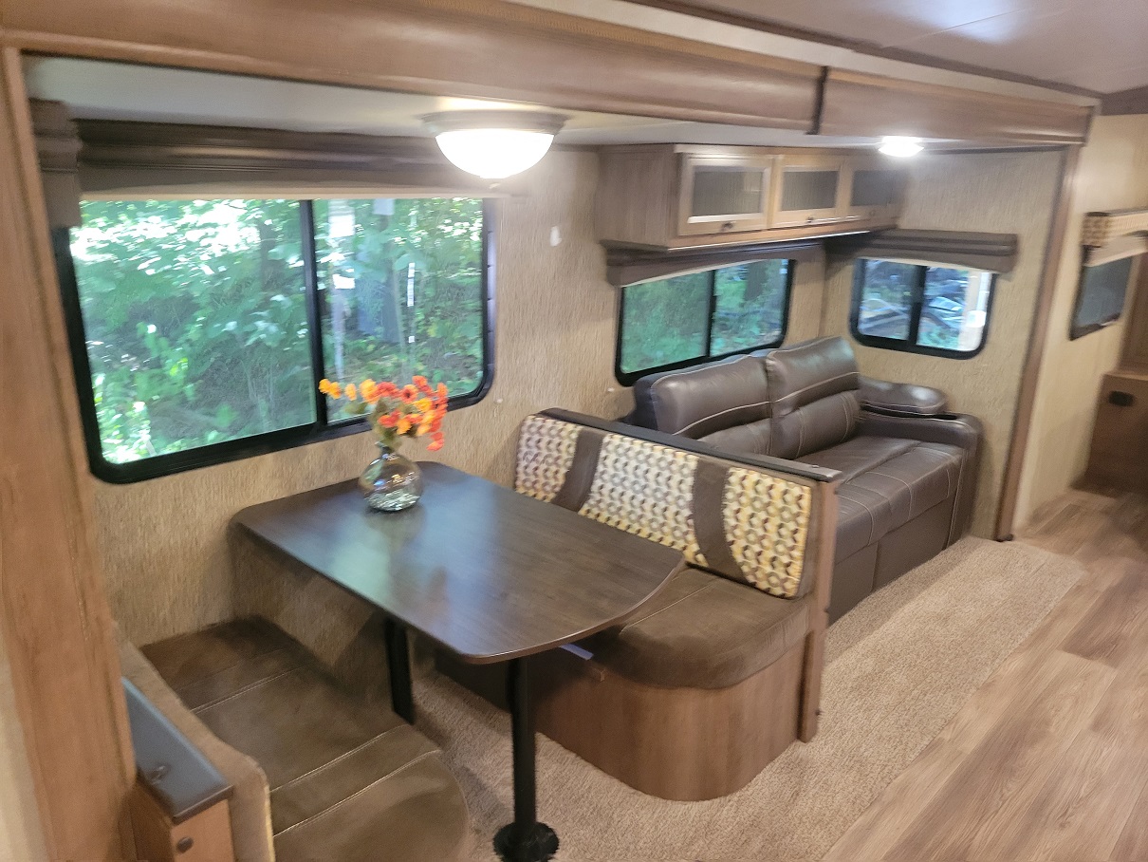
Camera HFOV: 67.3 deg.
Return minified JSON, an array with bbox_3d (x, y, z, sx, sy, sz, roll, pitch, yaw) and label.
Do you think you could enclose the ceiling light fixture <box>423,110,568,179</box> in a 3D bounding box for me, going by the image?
[{"bbox_3d":[-0.160,-0.578,1.760,0.290,0.122,0.290,1,16,0],"label":"ceiling light fixture"}]

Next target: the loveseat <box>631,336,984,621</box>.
[{"bbox_3d":[0.901,0.168,3.501,0.890,0.890,1.770,15,22,41],"label":"loveseat"}]

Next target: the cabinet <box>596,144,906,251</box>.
[{"bbox_3d":[0.786,-0.969,3.515,0.334,0.341,1.707,15,22,41],"label":"cabinet"}]

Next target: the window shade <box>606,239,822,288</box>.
[{"bbox_3d":[0.655,-0.739,3.625,0.090,0.159,1.526,15,22,41],"label":"window shade"}]

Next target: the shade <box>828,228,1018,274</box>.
[{"bbox_3d":[1.584,-0.826,3.929,0.821,0.172,0.090,15,22,41],"label":"shade"}]

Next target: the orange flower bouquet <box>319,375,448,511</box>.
[{"bbox_3d":[-0.501,0.031,2.272,0.333,0.335,0.250,-3,17,-12],"label":"orange flower bouquet"}]

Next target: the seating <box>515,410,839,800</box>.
[{"bbox_3d":[0.126,0.455,2.616,1.118,0.827,0.583,15,22,41],"label":"seating"}]

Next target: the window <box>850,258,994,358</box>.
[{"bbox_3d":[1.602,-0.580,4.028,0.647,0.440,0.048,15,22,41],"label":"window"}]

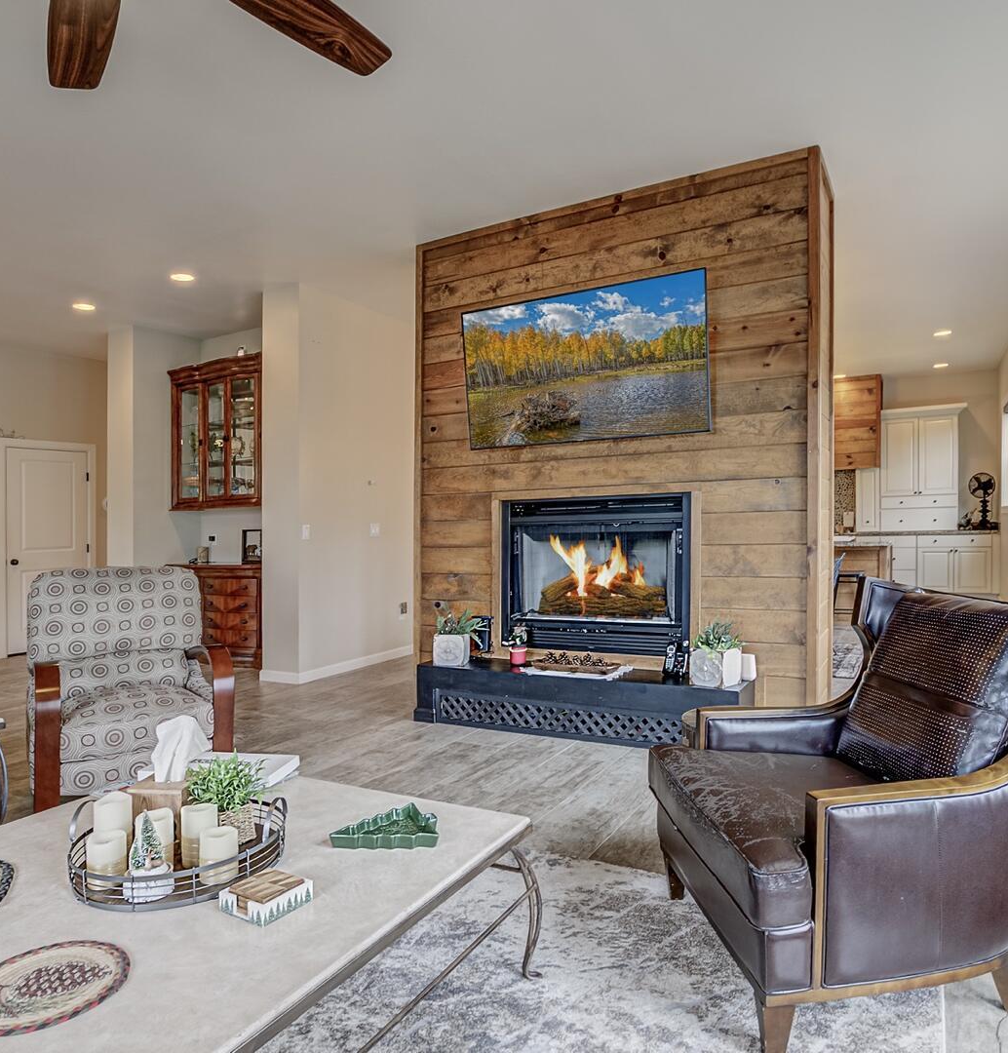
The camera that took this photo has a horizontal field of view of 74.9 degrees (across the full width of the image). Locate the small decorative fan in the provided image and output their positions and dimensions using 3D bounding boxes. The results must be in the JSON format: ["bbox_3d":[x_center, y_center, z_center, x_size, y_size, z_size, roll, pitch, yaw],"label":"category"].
[{"bbox_3d":[5.930,-0.313,8.150,0.250,0.710,0.340,-1,0,-28],"label":"small decorative fan"}]

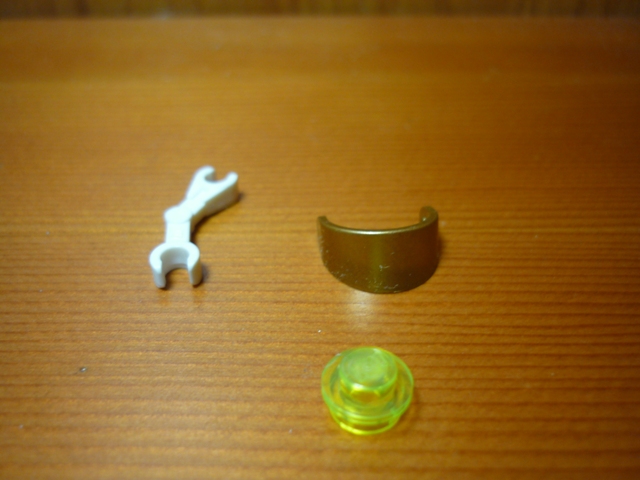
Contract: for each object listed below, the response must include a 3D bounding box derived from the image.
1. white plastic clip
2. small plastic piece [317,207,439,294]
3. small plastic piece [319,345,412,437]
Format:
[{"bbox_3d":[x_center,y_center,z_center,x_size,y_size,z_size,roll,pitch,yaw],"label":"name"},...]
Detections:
[{"bbox_3d":[-0.016,-0.002,0.076,0.007,0.003,0.024,3,35,6],"label":"white plastic clip"},{"bbox_3d":[0.007,0.000,0.069,0.014,0.007,0.011,-6,36,-8],"label":"small plastic piece"},{"bbox_3d":[0.004,0.013,0.053,0.008,0.005,0.008,0,35,0],"label":"small plastic piece"}]

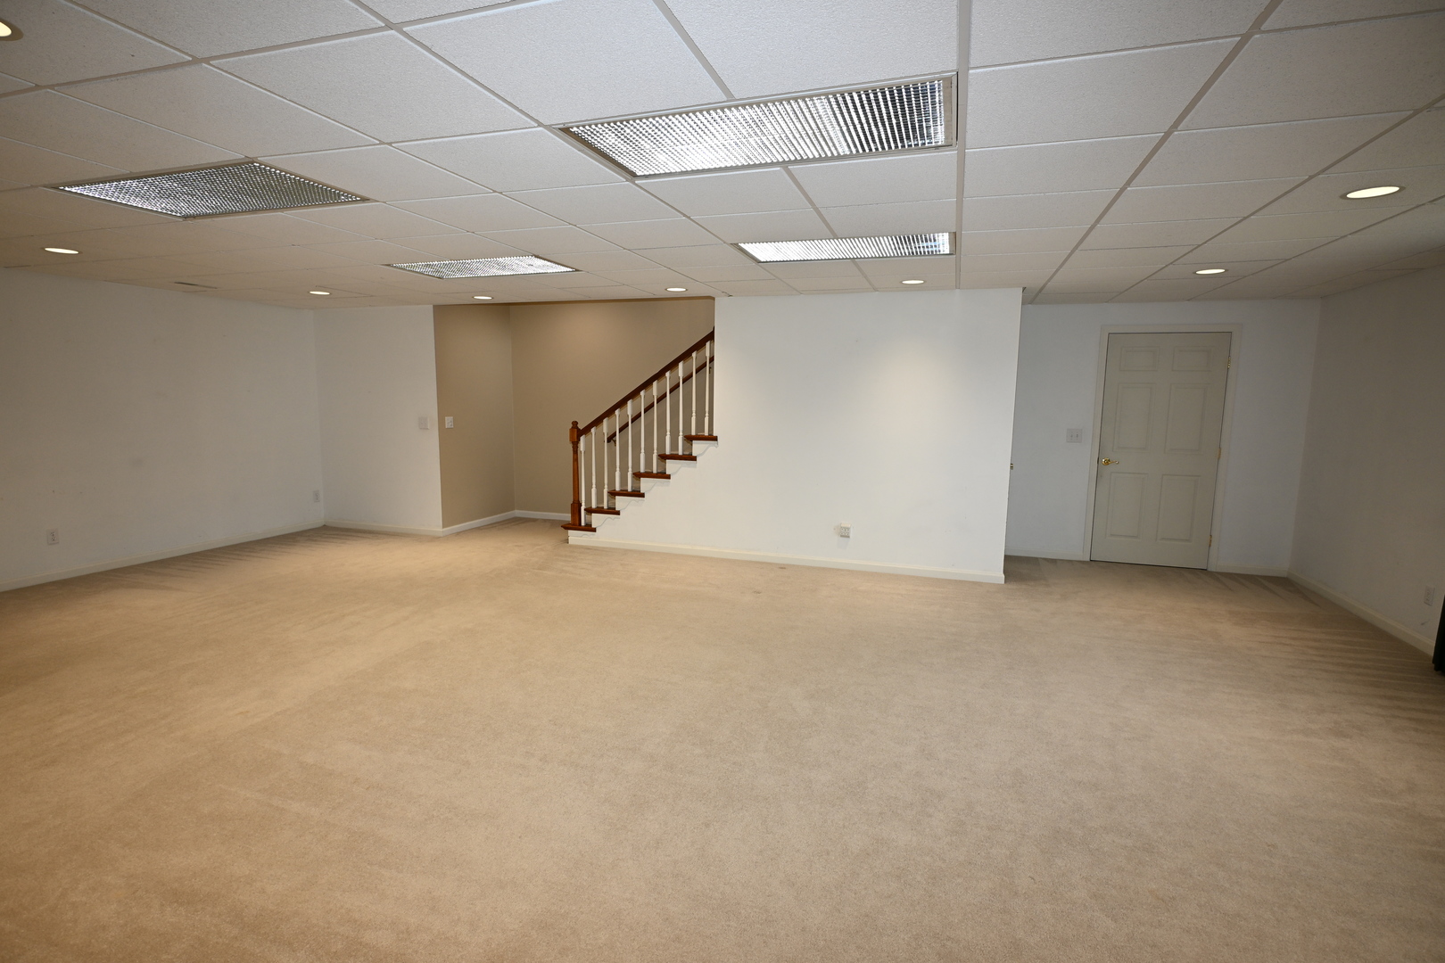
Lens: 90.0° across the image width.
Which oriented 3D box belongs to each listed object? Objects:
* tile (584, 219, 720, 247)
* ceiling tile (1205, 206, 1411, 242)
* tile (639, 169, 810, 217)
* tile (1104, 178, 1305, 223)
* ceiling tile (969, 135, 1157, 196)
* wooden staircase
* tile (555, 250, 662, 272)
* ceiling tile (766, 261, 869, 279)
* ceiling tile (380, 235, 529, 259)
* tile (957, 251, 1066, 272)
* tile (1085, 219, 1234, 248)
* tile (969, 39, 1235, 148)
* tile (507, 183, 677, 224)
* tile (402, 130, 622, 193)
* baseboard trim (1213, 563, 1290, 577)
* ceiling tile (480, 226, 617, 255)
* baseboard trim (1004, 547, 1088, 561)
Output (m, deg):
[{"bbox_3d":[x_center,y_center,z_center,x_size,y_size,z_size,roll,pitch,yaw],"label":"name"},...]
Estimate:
[{"bbox_3d":[-0.354,-1.287,3.764,0.605,0.020,0.605,3,7,18],"label":"tile"},{"bbox_3d":[2.721,-1.211,3.407,0.603,0.020,0.603,3,7,18],"label":"ceiling tile"},{"bbox_3d":[0.032,-1.196,2.999,0.603,0.020,0.603,3,7,18],"label":"tile"},{"bbox_3d":[1.959,-1.175,3.023,0.603,0.020,0.603,3,7,18],"label":"tile"},{"bbox_3d":[1.190,-1.139,2.629,0.603,0.020,0.603,3,7,18],"label":"ceiling tile"},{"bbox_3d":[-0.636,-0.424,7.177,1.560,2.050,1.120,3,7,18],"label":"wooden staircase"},{"bbox_3d":[-0.744,-1.381,4.518,0.600,0.020,0.600,3,7,18],"label":"tile"},{"bbox_3d":[0.600,-1.389,4.727,0.603,0.020,0.603,3,7,18],"label":"ceiling tile"},{"bbox_3d":[-1.523,-1.345,4.131,0.603,0.020,0.603,3,7,18],"label":"ceiling tile"},{"bbox_3d":[1.743,-1.329,4.352,0.605,0.020,0.605,3,7,18],"label":"tile"},{"bbox_3d":[2.145,-1.240,3.599,0.603,0.020,0.603,3,7,18],"label":"tile"},{"bbox_3d":[1.008,-1.073,2.045,0.600,0.020,0.600,3,7,18],"label":"tile"},{"bbox_3d":[-0.546,-1.223,3.188,0.605,0.020,0.605,3,7,18],"label":"tile"},{"bbox_3d":[-0.736,-1.160,2.615,0.603,0.020,0.603,3,7,18],"label":"tile"},{"bbox_3d":[4.502,0.754,6.152,0.550,0.088,0.016,3,7,18],"label":"baseboard trim"},{"bbox_3d":[-0.925,-1.317,3.953,0.605,0.020,0.605,3,7,18],"label":"ceiling tile"},{"bbox_3d":[2.865,0.648,6.489,0.696,0.078,0.015,3,7,18],"label":"baseboard trim"}]

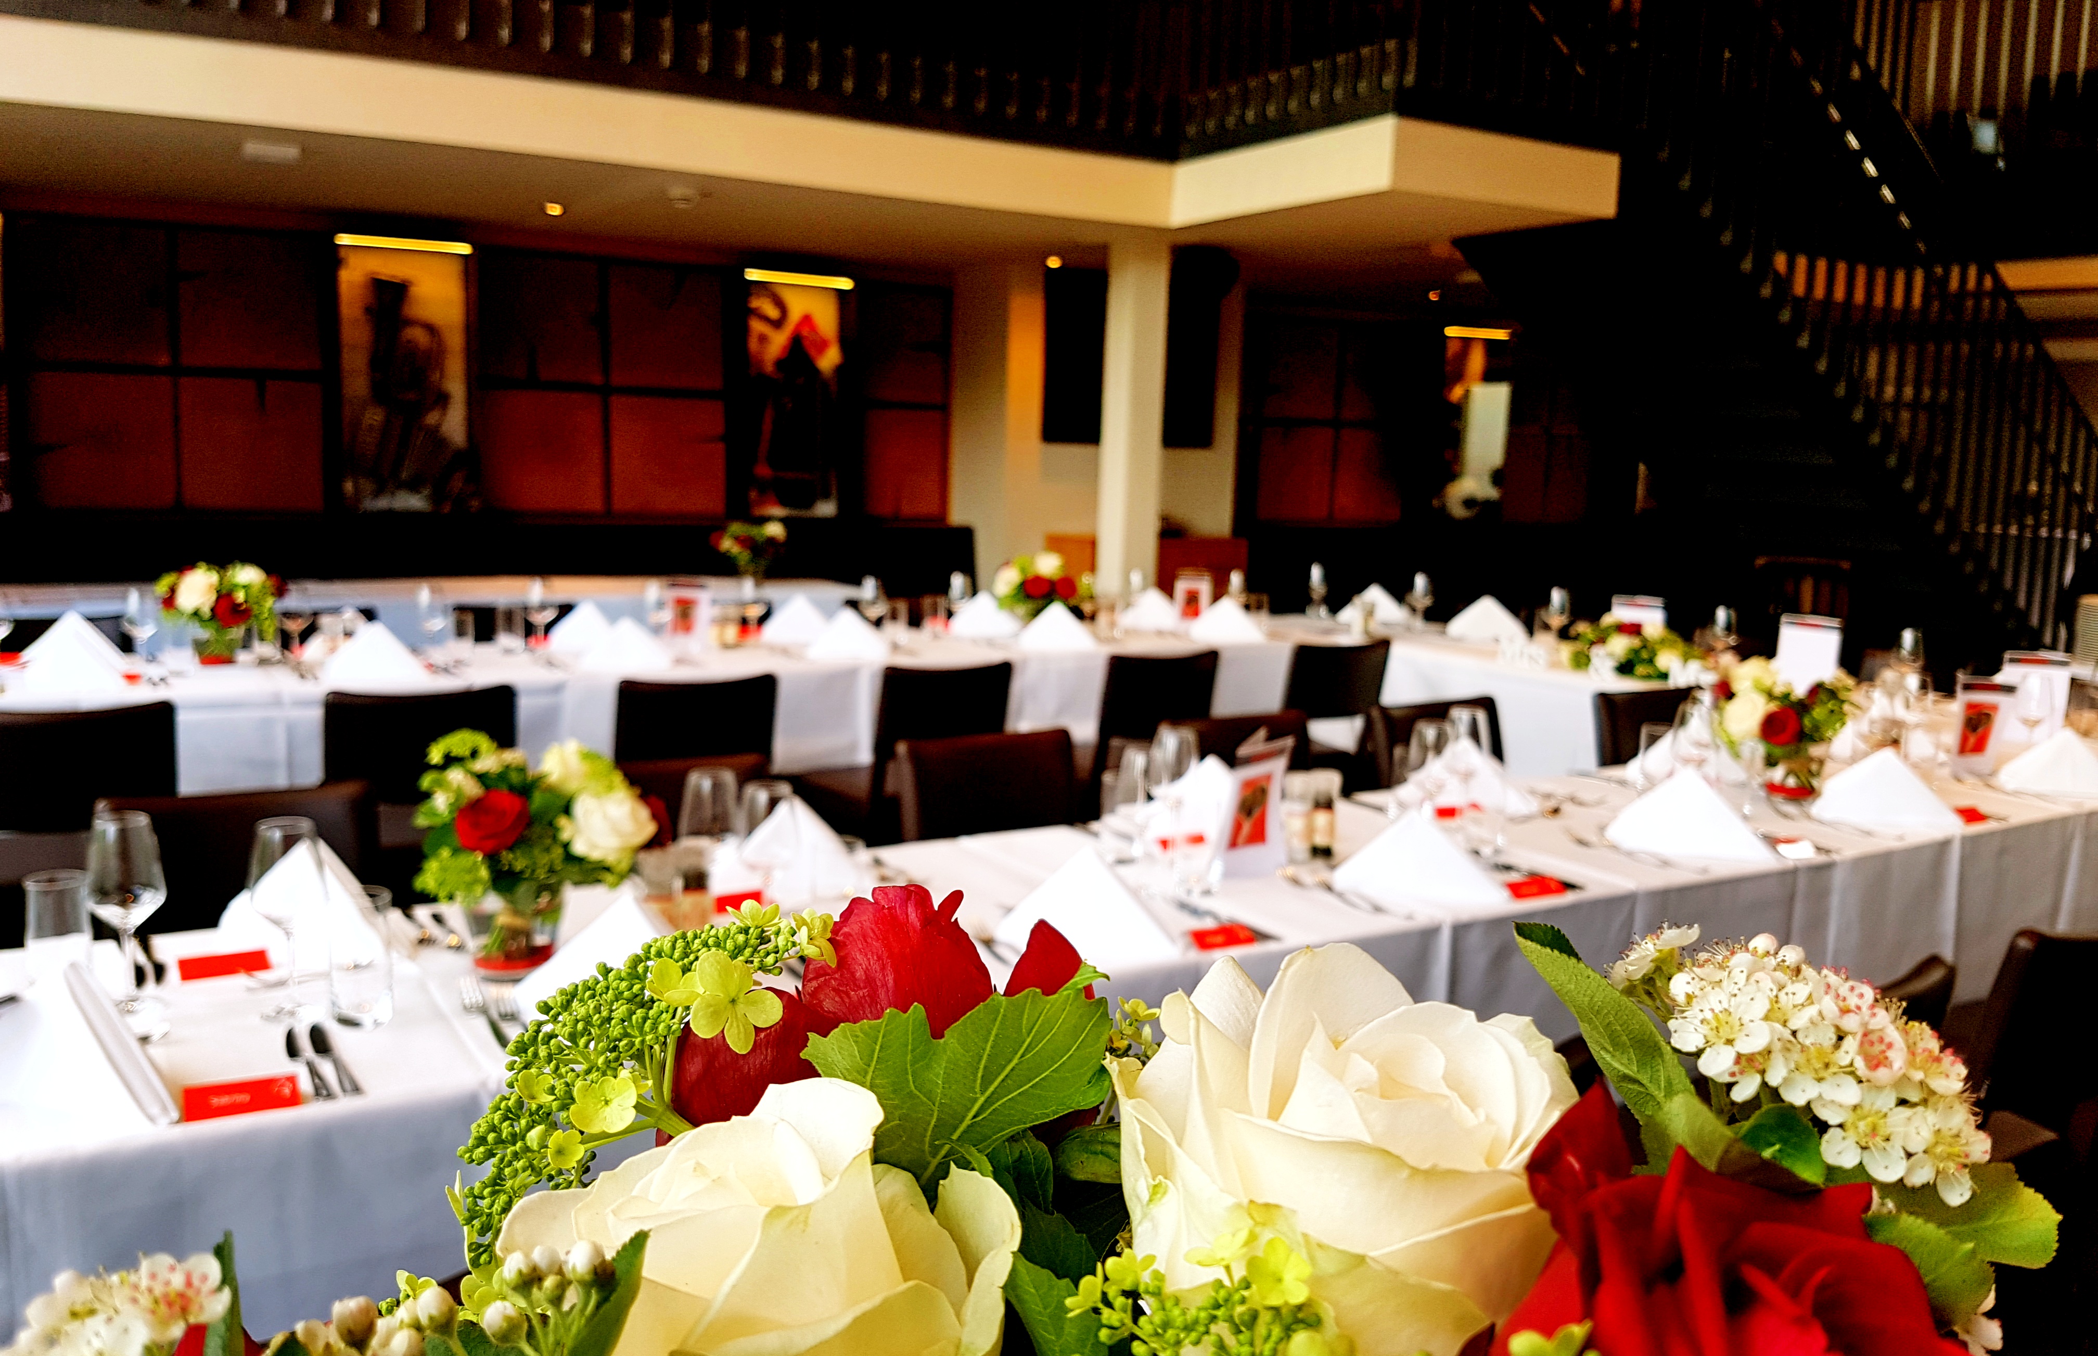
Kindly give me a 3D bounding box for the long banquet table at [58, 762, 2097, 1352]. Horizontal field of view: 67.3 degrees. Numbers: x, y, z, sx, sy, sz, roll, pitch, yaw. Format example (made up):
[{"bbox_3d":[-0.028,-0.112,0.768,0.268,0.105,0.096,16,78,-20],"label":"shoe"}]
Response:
[{"bbox_3d":[0.570,0.678,2.886,4.599,0.755,0.752,-3,10,-29],"label":"long banquet table"}]

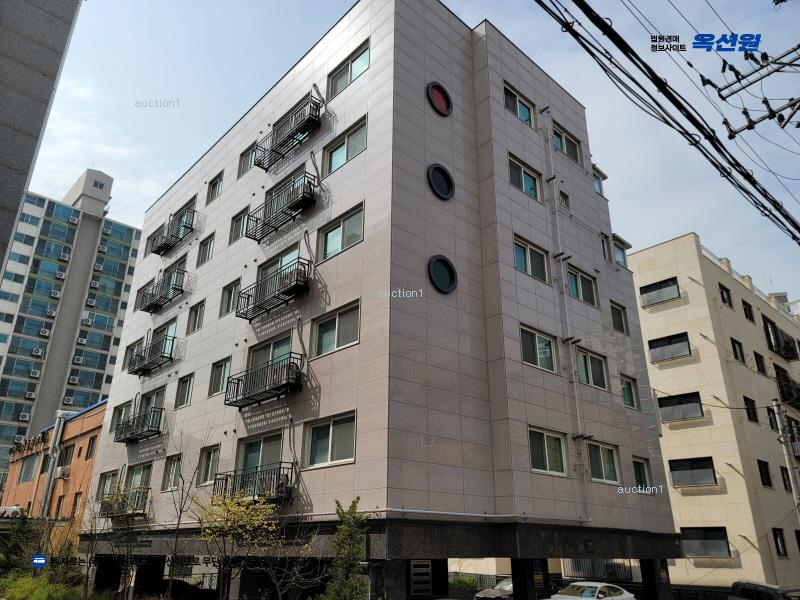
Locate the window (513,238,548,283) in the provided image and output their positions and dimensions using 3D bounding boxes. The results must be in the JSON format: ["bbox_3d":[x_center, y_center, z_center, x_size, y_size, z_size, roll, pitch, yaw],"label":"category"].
[{"bbox_3d":[3.899,-1.146,17.208,1.758,1.113,0.150,20,-28,-39],"label":"window"}]

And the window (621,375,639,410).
[{"bbox_3d":[7.612,3.101,19.273,1.012,1.052,0.150,20,-30,-39],"label":"window"}]

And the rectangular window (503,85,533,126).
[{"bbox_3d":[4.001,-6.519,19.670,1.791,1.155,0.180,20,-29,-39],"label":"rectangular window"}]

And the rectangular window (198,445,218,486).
[{"bbox_3d":[-5.924,5.168,18.070,0.150,1.187,1.353,20,-29,-39],"label":"rectangular window"}]

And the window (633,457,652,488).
[{"bbox_3d":[7.583,5.659,18.201,1.134,1.071,0.180,20,-29,-39],"label":"window"}]

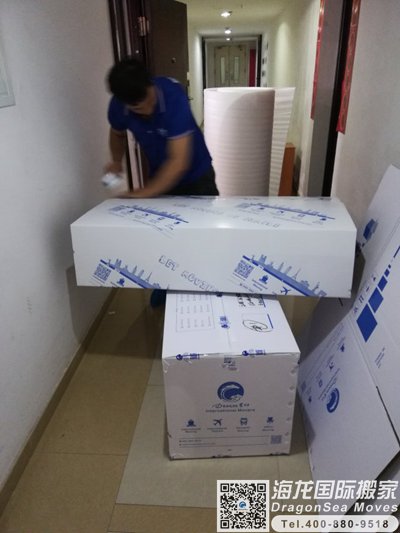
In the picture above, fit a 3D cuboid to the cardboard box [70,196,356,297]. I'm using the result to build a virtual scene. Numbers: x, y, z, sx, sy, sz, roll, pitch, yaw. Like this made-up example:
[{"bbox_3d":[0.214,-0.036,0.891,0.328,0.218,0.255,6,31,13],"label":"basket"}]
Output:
[{"bbox_3d":[0.066,-0.125,1.983,1.235,0.303,0.496,2,25,9],"label":"cardboard box"}]

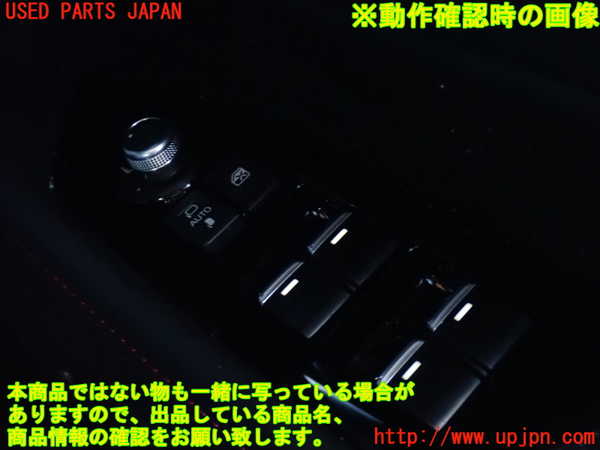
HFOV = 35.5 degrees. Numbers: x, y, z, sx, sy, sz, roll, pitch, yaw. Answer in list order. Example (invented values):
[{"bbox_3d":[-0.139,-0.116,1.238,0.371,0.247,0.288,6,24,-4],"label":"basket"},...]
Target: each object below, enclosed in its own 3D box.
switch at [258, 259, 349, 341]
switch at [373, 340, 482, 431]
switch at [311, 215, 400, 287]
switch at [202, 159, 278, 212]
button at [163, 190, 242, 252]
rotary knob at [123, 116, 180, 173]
[{"bbox_3d":[0.002,0.026,0.311,0.021,0.008,0.024,-44,51,-19],"label":"switch"},{"bbox_3d":[0.042,0.052,0.298,0.022,0.009,0.024,-44,50,-19],"label":"switch"},{"bbox_3d":[0.019,0.009,0.319,0.021,0.008,0.024,-44,51,-19],"label":"switch"},{"bbox_3d":[-0.022,-0.014,0.353,0.019,0.006,0.024,-44,51,-19],"label":"switch"},{"bbox_3d":[-0.036,-0.001,0.346,0.020,0.006,0.024,-44,51,-19],"label":"button"},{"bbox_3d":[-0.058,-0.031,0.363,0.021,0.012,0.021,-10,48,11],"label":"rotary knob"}]

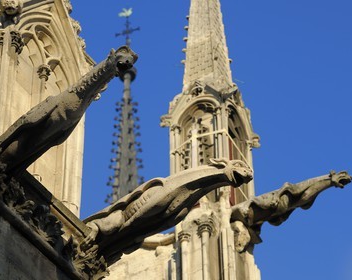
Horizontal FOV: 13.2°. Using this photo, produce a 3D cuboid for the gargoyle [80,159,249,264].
[{"bbox_3d":[-0.067,0.706,15.967,2.050,0.560,0.450,-26,-49,24],"label":"gargoyle"}]

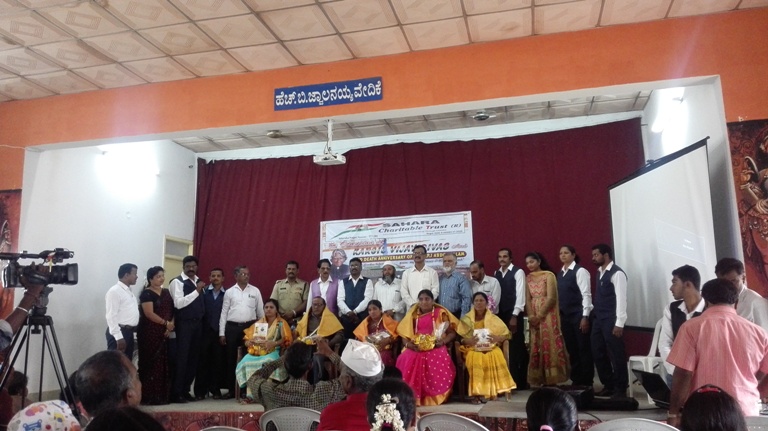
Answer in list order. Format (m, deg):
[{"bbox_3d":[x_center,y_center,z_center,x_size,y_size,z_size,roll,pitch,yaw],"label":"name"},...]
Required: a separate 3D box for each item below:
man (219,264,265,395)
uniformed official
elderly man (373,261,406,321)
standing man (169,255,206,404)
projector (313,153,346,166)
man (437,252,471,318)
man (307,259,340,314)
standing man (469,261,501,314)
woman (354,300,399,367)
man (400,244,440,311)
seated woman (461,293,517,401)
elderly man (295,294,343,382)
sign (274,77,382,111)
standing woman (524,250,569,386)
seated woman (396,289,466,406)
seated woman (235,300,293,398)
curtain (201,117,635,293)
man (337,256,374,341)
[{"bbox_3d":[-1.771,1.416,7.034,0.530,1.590,0.320,0,-10,-9],"label":"man"},{"bbox_3d":[-1.242,1.444,7.531,0.500,1.670,0.320,-1,-9,-4],"label":"uniformed official"},{"bbox_3d":[0.089,1.351,6.962,0.500,1.570,0.340,-3,-10,6],"label":"elderly man"},{"bbox_3d":[-2.317,1.334,6.757,0.480,1.690,0.360,4,-11,-29],"label":"standing man"},{"bbox_3d":[-0.577,-0.605,6.119,0.310,0.100,0.240,-4,-10,12],"label":"projector"},{"bbox_3d":[0.879,1.314,7.116,0.470,1.680,0.320,-4,-10,17],"label":"man"},{"bbox_3d":[-0.757,1.353,7.043,0.500,1.640,0.330,-2,-10,3],"label":"man"},{"bbox_3d":[1.272,1.356,7.124,0.460,1.580,0.320,-7,-11,30],"label":"standing man"},{"bbox_3d":[-0.084,1.531,6.556,0.540,1.120,0.750,-3,-9,7],"label":"woman"},{"bbox_3d":[0.468,1.286,7.215,0.500,1.790,0.320,-2,-9,4],"label":"man"},{"bbox_3d":[1.104,1.409,6.222,0.600,1.150,0.770,-2,-10,3],"label":"seated woman"},{"bbox_3d":[-0.741,1.534,6.654,0.580,1.180,0.750,-2,-9,2],"label":"elderly man"},{"bbox_3d":[-0.601,-1.288,6.064,1.200,0.250,0.030,-4,-10,12],"label":"sign"},{"bbox_3d":[2.006,1.282,7.040,0.480,1.660,0.400,-10,-13,42],"label":"standing woman"},{"bbox_3d":[0.505,1.407,6.228,0.680,1.190,0.780,-2,-10,2],"label":"seated woman"},{"bbox_3d":[-1.384,1.577,6.829,0.600,1.170,0.750,-4,-10,13],"label":"seated woman"},{"bbox_3d":[0.337,0.534,9.182,7.450,3.620,0.200,-4,-10,12],"label":"curtain"},{"bbox_3d":[-0.375,1.389,7.340,0.490,1.670,0.320,-1,-9,0],"label":"man"}]

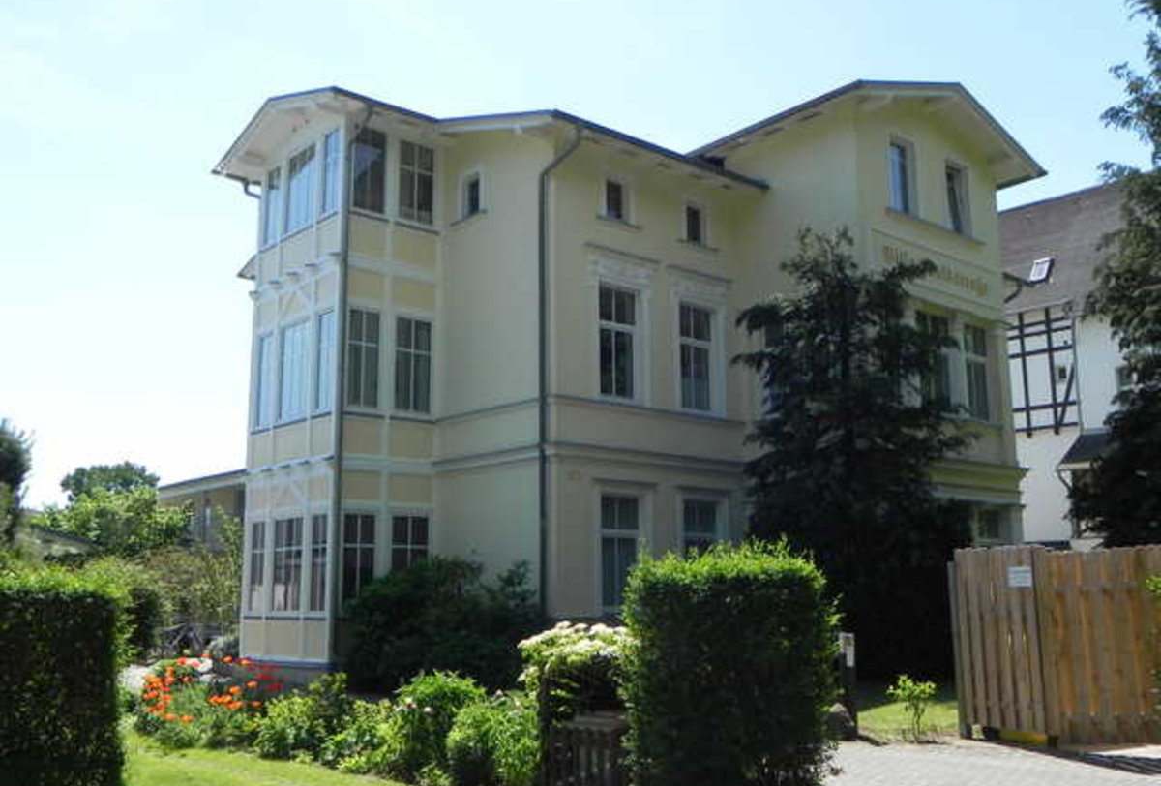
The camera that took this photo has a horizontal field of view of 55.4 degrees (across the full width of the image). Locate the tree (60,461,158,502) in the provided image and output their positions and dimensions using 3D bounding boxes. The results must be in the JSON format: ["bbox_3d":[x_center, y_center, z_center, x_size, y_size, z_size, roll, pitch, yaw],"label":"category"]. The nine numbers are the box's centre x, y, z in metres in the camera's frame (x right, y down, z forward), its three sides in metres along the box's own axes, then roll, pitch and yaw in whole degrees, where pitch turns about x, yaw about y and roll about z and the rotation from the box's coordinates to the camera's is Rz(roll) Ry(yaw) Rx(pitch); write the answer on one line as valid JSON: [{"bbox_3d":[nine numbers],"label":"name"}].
[{"bbox_3d":[-22.709,7.198,52.930,5.600,7.904,5.600,4,-11,-23],"label":"tree"}]

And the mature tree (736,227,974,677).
[{"bbox_3d":[3.912,1.078,16.821,3.400,6.864,3.300,-1,-10,0],"label":"mature tree"}]

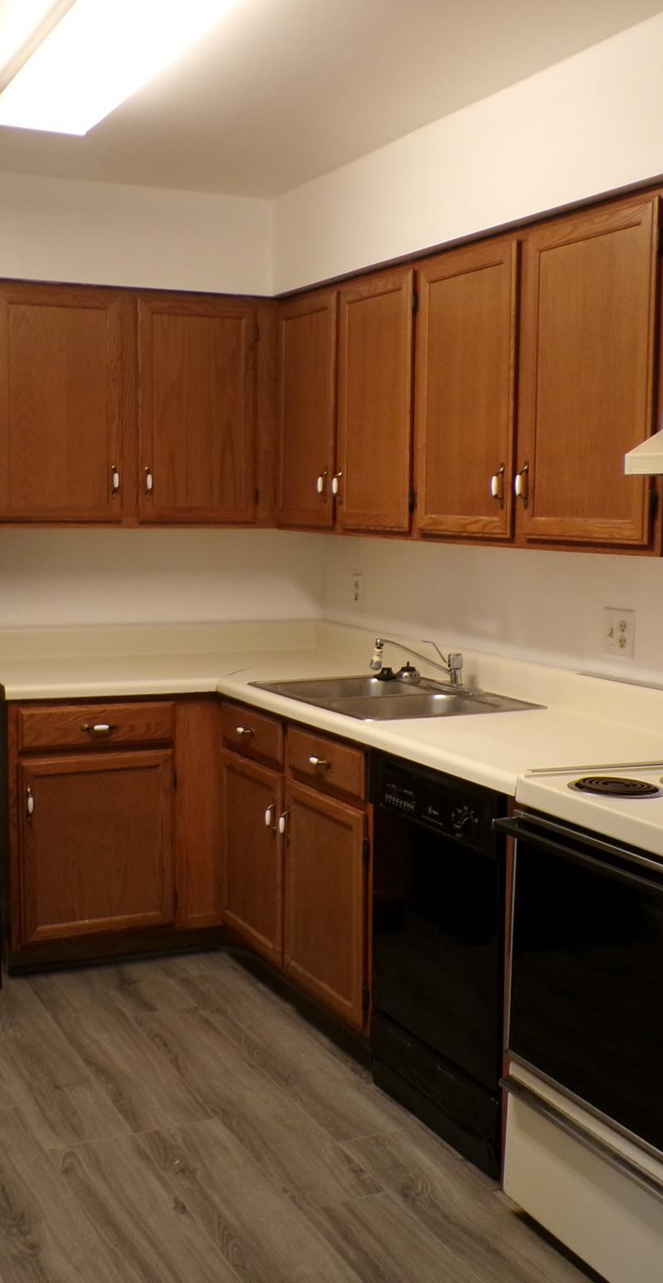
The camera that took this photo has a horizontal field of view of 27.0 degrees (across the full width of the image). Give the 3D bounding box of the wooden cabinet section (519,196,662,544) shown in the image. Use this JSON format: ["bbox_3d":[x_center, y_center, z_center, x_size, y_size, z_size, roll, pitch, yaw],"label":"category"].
[{"bbox_3d":[0.703,-0.583,3.133,0.310,0.717,0.485,-2,7,-26],"label":"wooden cabinet section"}]

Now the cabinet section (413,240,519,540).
[{"bbox_3d":[0.477,-0.635,3.599,0.310,0.717,0.499,-2,7,-26],"label":"cabinet section"}]

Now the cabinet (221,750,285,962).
[{"bbox_3d":[0.040,0.629,4.293,0.630,0.555,0.470,-2,6,-26],"label":"cabinet"}]

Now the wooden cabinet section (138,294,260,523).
[{"bbox_3d":[-0.498,-0.757,4.657,0.414,0.717,0.310,-2,7,-26],"label":"wooden cabinet section"}]

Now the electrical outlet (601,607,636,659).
[{"bbox_3d":[0.731,-0.019,3.527,0.010,0.122,0.121,-2,6,-26],"label":"electrical outlet"}]

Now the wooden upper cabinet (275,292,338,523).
[{"bbox_3d":[0.064,-0.733,4.491,0.330,0.755,0.440,-2,6,-26],"label":"wooden upper cabinet"}]

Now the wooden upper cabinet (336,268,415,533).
[{"bbox_3d":[0.267,-0.684,4.074,0.330,0.750,0.462,-2,6,-26],"label":"wooden upper cabinet"}]

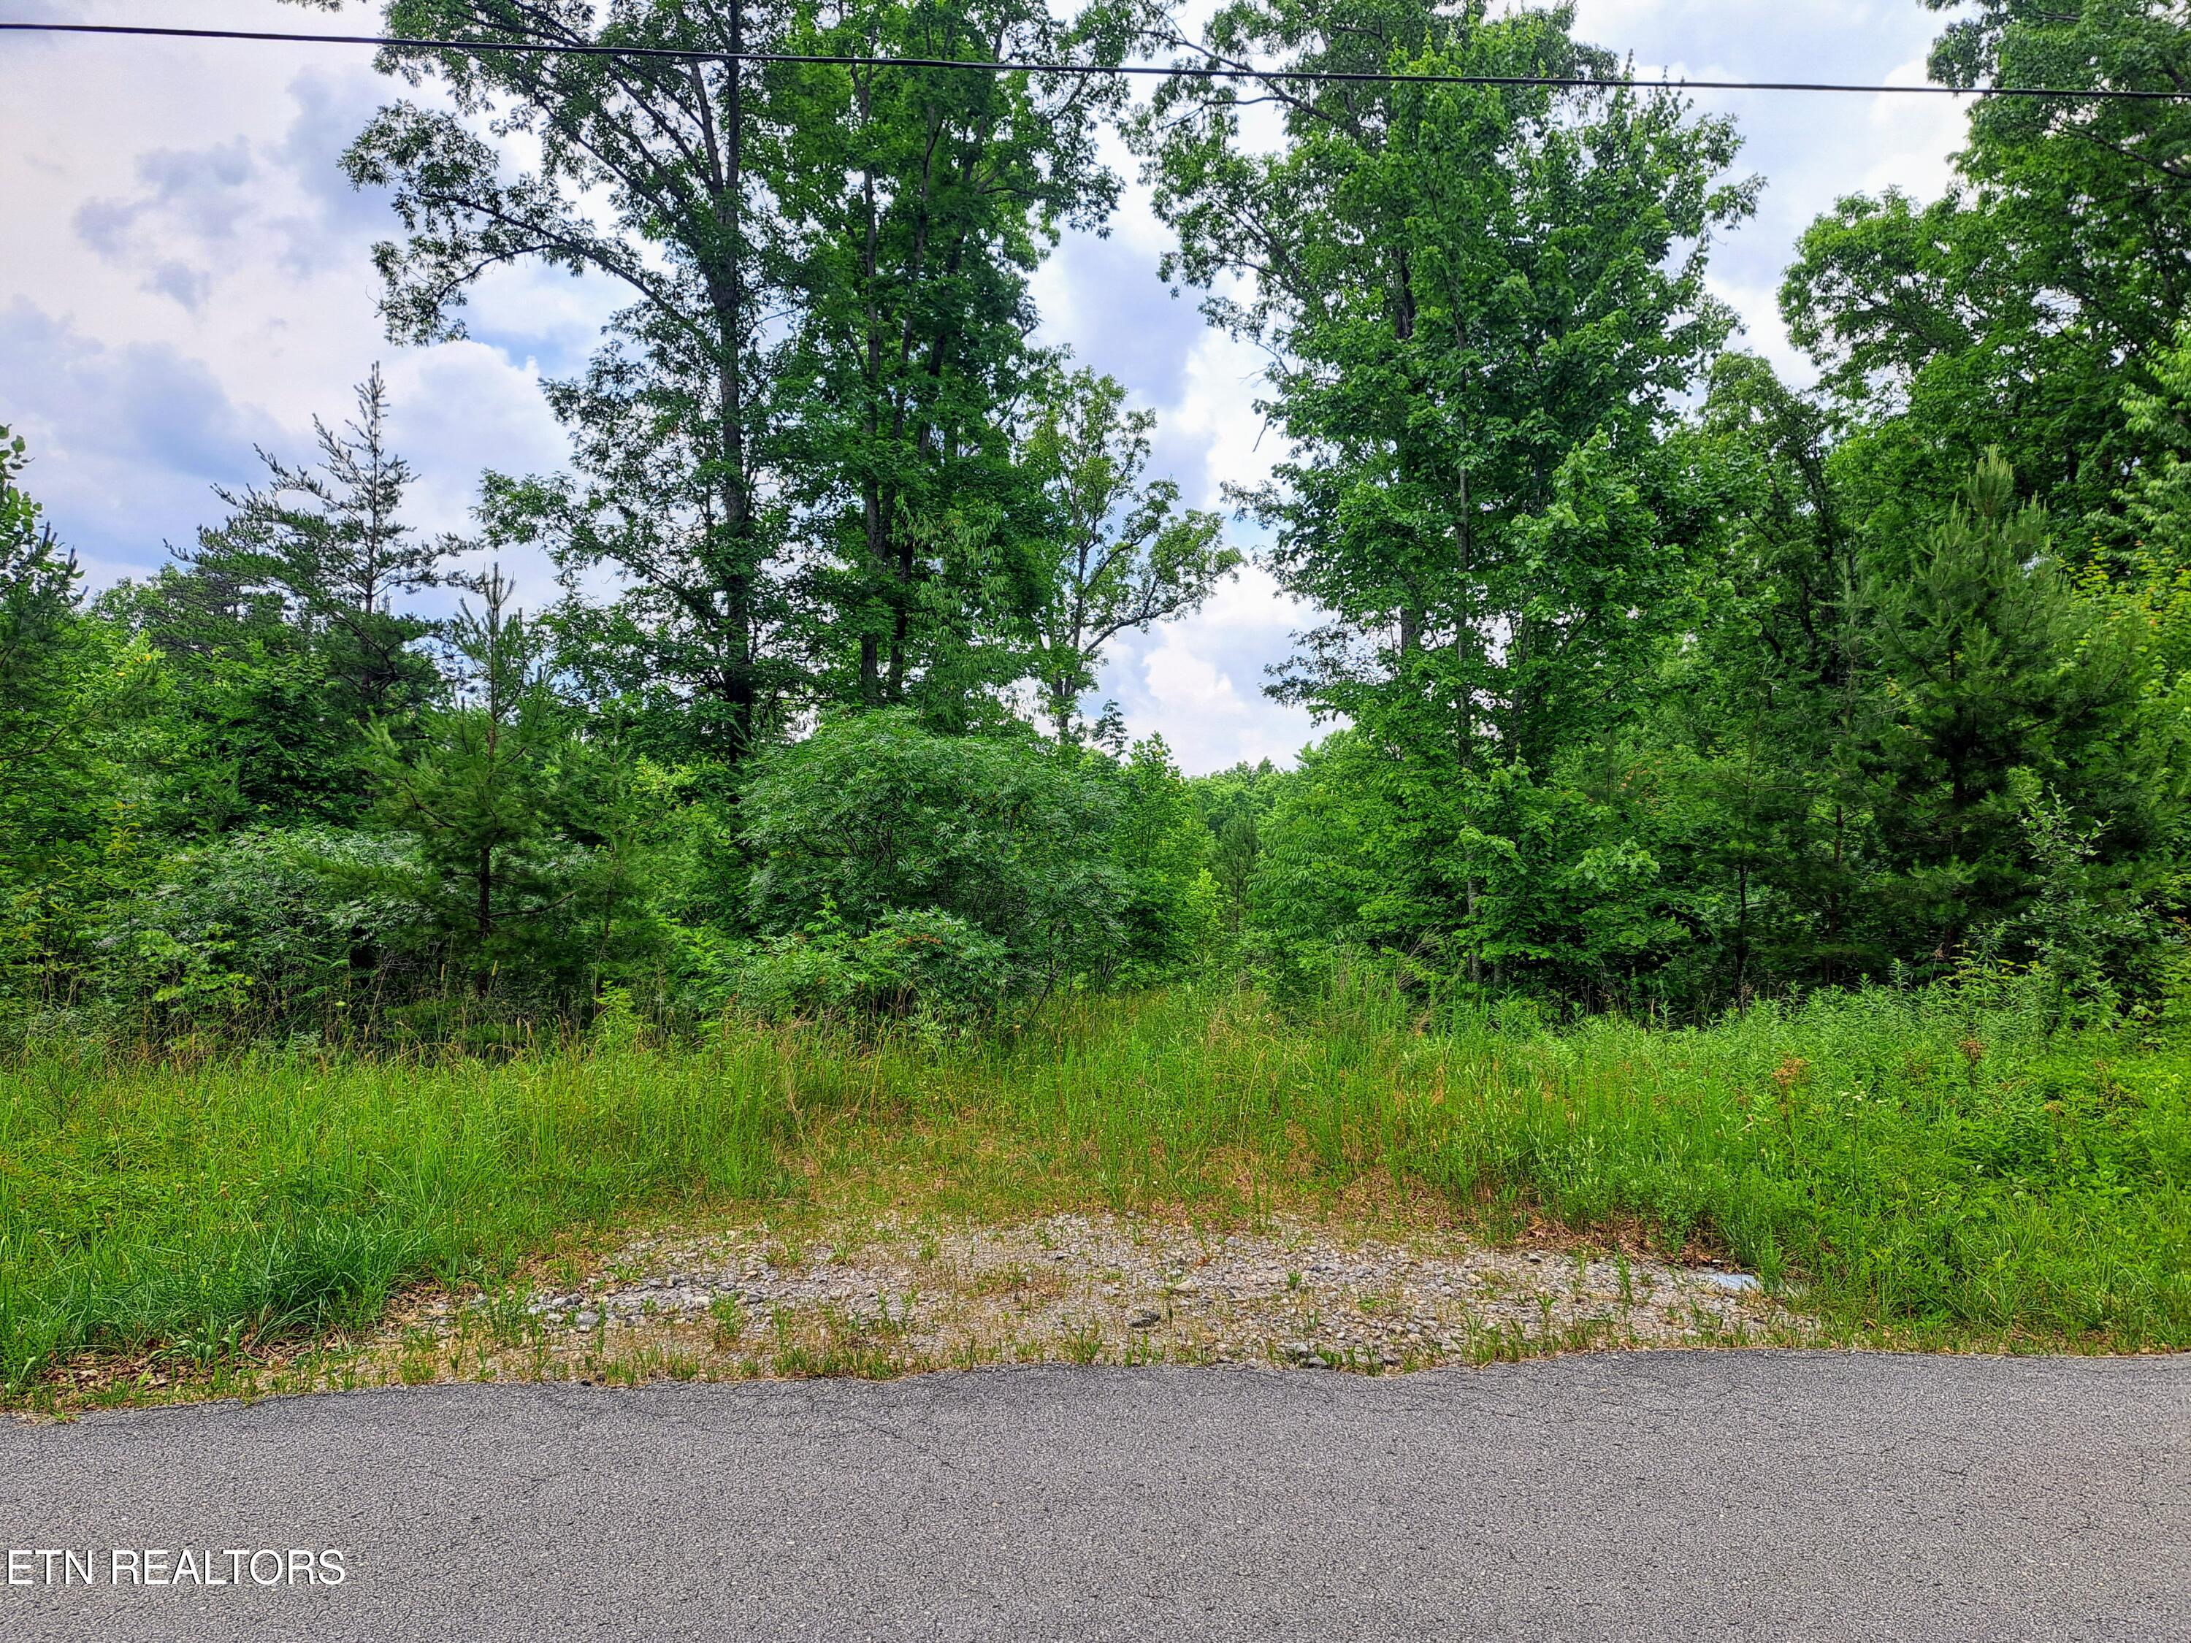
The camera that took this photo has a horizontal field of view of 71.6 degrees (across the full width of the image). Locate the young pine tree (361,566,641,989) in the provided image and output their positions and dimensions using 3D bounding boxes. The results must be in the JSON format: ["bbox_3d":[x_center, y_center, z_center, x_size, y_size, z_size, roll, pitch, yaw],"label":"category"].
[{"bbox_3d":[-5.100,-0.260,13.000,2.500,3.850,2.400,0,0,0],"label":"young pine tree"}]

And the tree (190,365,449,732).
[{"bbox_3d":[-12.100,-2.600,24.000,4.600,9.200,4.400,0,0,0],"label":"tree"}]

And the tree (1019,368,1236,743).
[{"bbox_3d":[0.200,-4.000,35.000,5.800,12.600,5.600,0,0,0],"label":"tree"}]

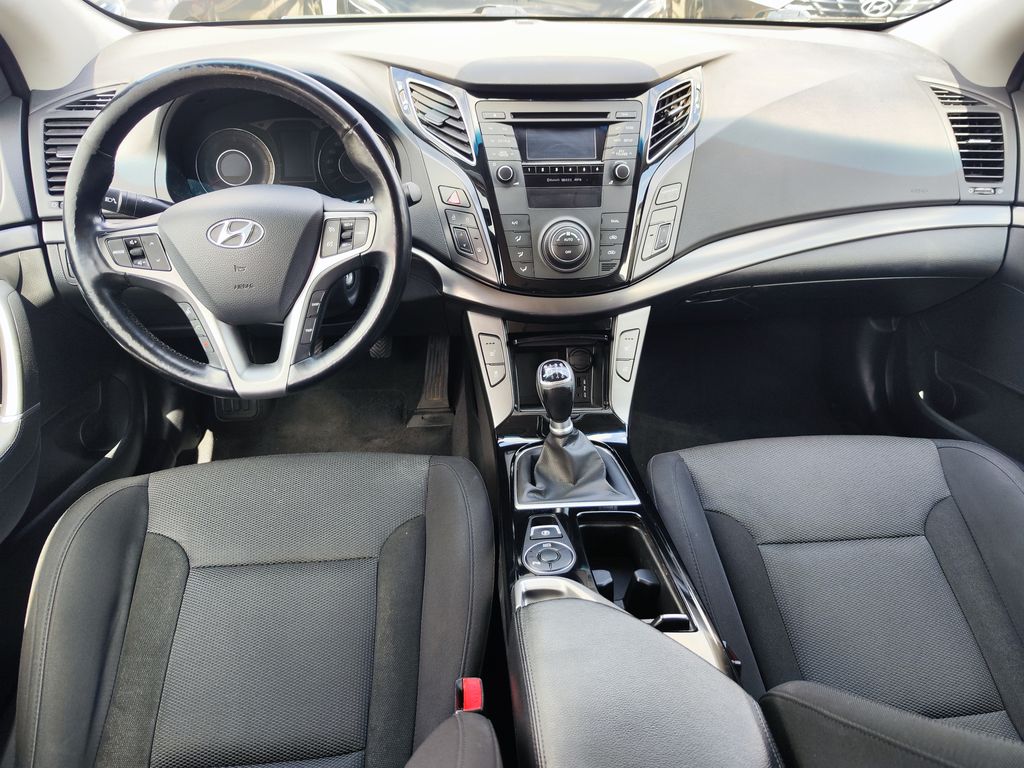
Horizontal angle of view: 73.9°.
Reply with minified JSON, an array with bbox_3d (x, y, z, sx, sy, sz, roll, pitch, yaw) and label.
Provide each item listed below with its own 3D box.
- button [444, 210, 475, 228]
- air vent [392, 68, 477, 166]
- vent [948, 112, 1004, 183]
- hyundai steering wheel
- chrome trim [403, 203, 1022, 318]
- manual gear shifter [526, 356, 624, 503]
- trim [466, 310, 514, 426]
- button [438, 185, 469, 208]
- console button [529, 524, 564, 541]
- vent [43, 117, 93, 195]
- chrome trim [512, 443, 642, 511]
[{"bbox_3d":[-0.066,-0.213,0.883,0.040,0.022,0.016,9,8,9],"label":"button"},{"bbox_3d":[-0.103,-0.352,0.897,0.130,0.122,0.048,14,7,18],"label":"air vent"},{"bbox_3d":[0.699,-0.354,1.026,0.080,0.100,0.030,-2,-4,-5],"label":"vent"},{"bbox_3d":[-0.303,-0.170,0.789,0.376,0.376,0.090,-3,13,-6],"label":"hyundai steering wheel"},{"bbox_3d":[0.328,-0.175,0.953,0.919,0.080,0.121,-6,36,-10],"label":"chrome trim"},{"bbox_3d":[0.066,0.040,0.837,0.115,0.172,0.100,-2,35,-4],"label":"manual gear shifter"},{"bbox_3d":[-0.026,-0.024,0.959,0.050,0.166,0.025,-10,10,1],"label":"trim"},{"bbox_3d":[-0.073,-0.242,0.882,0.040,0.026,0.016,9,8,9],"label":"button"},{"bbox_3d":[0.042,0.185,0.843,0.042,0.014,0.026,-2,38,-5],"label":"console button"},{"bbox_3d":[-0.605,-0.317,0.955,0.094,0.105,0.030,-2,3,-4],"label":"vent"},{"bbox_3d":[0.077,0.114,0.876,0.155,0.018,0.113,-2,38,-4],"label":"chrome trim"}]

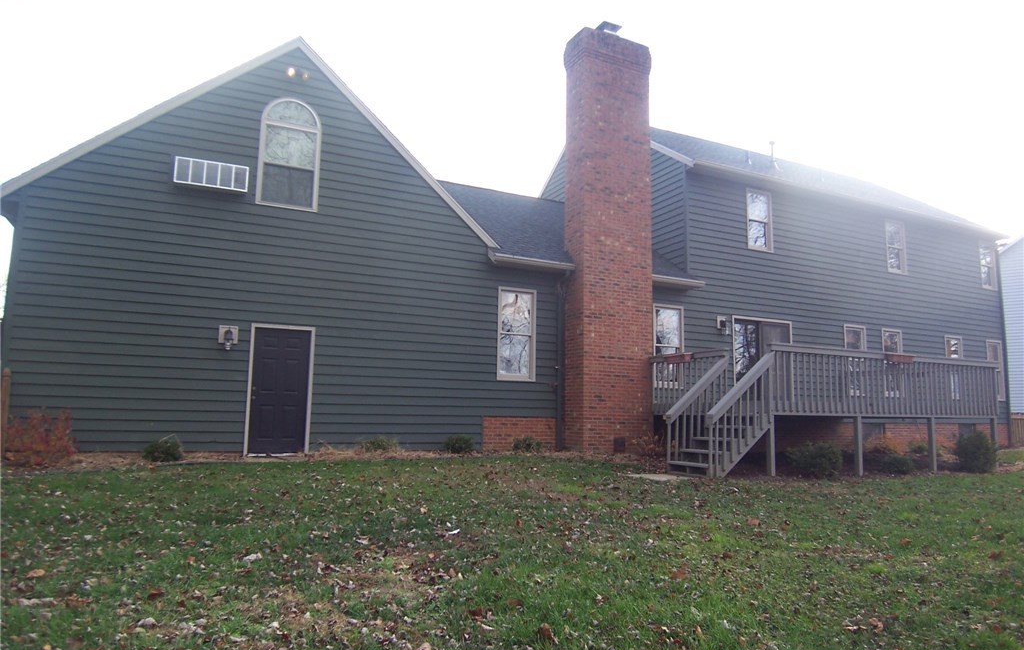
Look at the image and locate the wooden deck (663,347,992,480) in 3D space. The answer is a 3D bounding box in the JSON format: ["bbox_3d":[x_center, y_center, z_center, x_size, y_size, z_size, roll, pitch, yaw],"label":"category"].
[{"bbox_3d":[5.591,1.740,13.592,7.780,2.140,3.800,5,-8,-26],"label":"wooden deck"}]

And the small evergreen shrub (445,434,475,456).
[{"bbox_3d":[-0.931,2.111,12.073,0.500,0.368,0.450,5,-8,-26],"label":"small evergreen shrub"}]

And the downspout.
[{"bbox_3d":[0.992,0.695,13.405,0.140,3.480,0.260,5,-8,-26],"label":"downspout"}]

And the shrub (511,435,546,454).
[{"bbox_3d":[0.307,2.224,12.677,0.580,0.327,0.500,5,-8,-26],"label":"shrub"}]

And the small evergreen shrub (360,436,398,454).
[{"bbox_3d":[-2.228,2.024,11.437,0.580,0.329,0.500,5,-8,-26],"label":"small evergreen shrub"}]

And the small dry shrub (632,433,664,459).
[{"bbox_3d":[2.614,2.307,13.031,0.600,0.453,0.550,1,-7,0],"label":"small dry shrub"}]

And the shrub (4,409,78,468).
[{"bbox_3d":[-6.353,1.476,9.154,0.900,0.725,0.800,5,-8,-26],"label":"shrub"}]

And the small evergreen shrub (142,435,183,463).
[{"bbox_3d":[-5.082,1.784,9.897,0.520,0.321,0.480,5,-8,-26],"label":"small evergreen shrub"}]

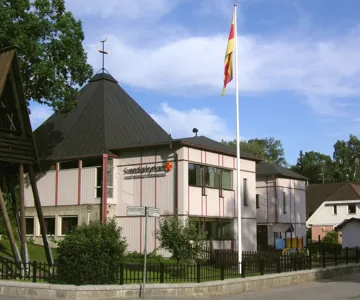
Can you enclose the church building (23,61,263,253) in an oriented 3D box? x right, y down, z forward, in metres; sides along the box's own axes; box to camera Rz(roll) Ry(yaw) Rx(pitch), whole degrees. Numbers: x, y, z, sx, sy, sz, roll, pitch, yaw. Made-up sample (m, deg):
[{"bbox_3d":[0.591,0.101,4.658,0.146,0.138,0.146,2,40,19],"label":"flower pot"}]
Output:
[{"bbox_3d":[-2.774,0.355,37.465,14.500,12.424,10.000,-6,-10,37],"label":"church building"}]

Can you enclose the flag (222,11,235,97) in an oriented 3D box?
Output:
[{"bbox_3d":[1.690,-3.344,20.031,0.399,3.050,0.250,0,-8,0],"label":"flag"}]

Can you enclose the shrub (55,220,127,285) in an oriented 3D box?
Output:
[{"bbox_3d":[-2.581,2.984,16.947,1.943,1.878,1.850,0,-8,0],"label":"shrub"}]

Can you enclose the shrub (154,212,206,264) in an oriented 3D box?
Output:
[{"bbox_3d":[0.040,3.505,22.935,2.024,2.197,2.000,0,-8,0],"label":"shrub"}]

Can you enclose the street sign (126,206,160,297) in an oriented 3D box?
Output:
[{"bbox_3d":[-1.005,2.802,15.913,0.800,2.455,0.450,-4,-9,25],"label":"street sign"}]

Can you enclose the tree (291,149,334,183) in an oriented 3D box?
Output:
[{"bbox_3d":[19.671,6.508,84.948,7.500,13.000,7.000,0,-8,0],"label":"tree"}]

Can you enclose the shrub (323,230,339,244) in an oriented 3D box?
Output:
[{"bbox_3d":[14.422,8.432,55.370,1.551,1.421,1.500,0,-8,0],"label":"shrub"}]

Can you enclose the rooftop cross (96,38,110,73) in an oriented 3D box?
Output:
[{"bbox_3d":[-5.405,-6.665,40.826,0.350,2.595,1.100,-6,-10,37],"label":"rooftop cross"}]

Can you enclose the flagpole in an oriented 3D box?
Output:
[{"bbox_3d":[1.975,-0.515,19.674,0.130,9.382,0.130,0,-8,0],"label":"flagpole"}]

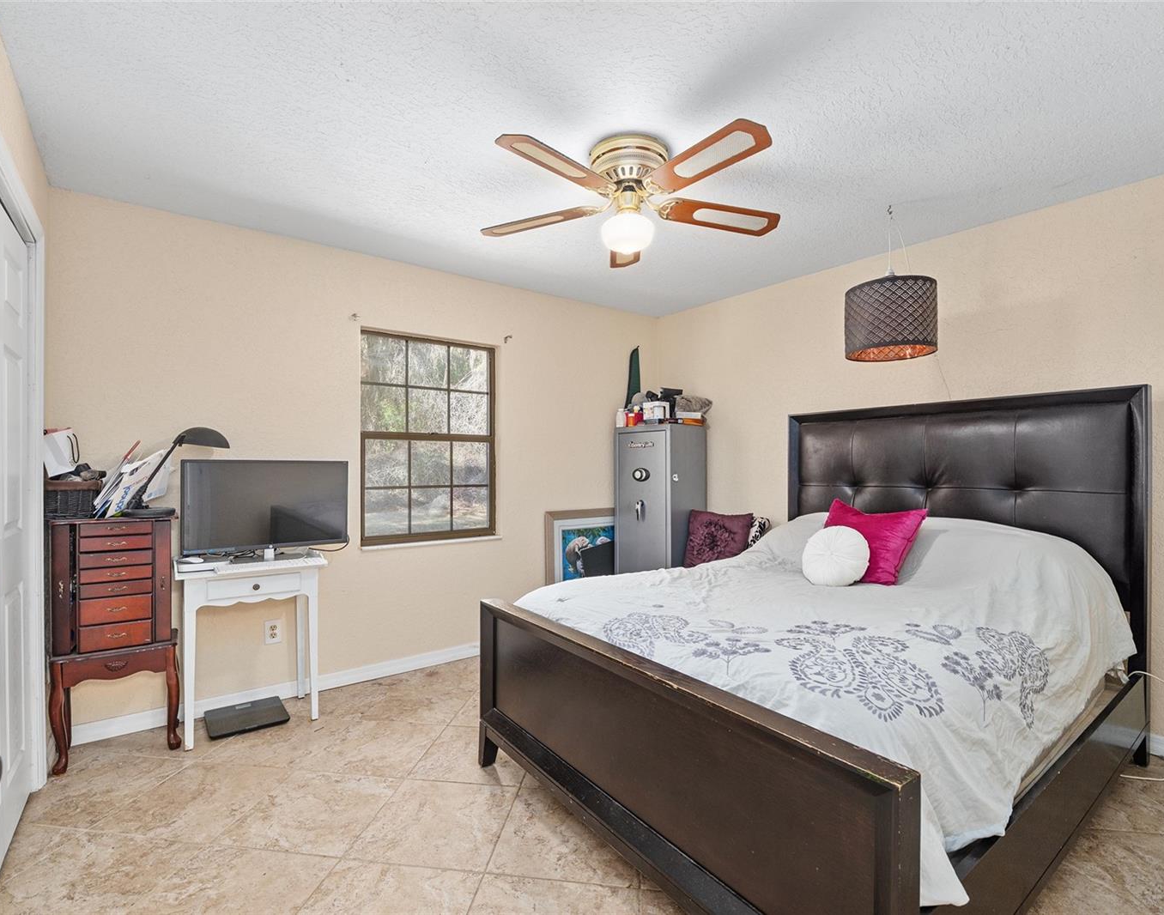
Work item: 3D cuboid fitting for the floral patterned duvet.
[{"bbox_3d":[0.975,0.609,2.219,2.070,0.620,1.630,0,0,-36],"label":"floral patterned duvet"}]

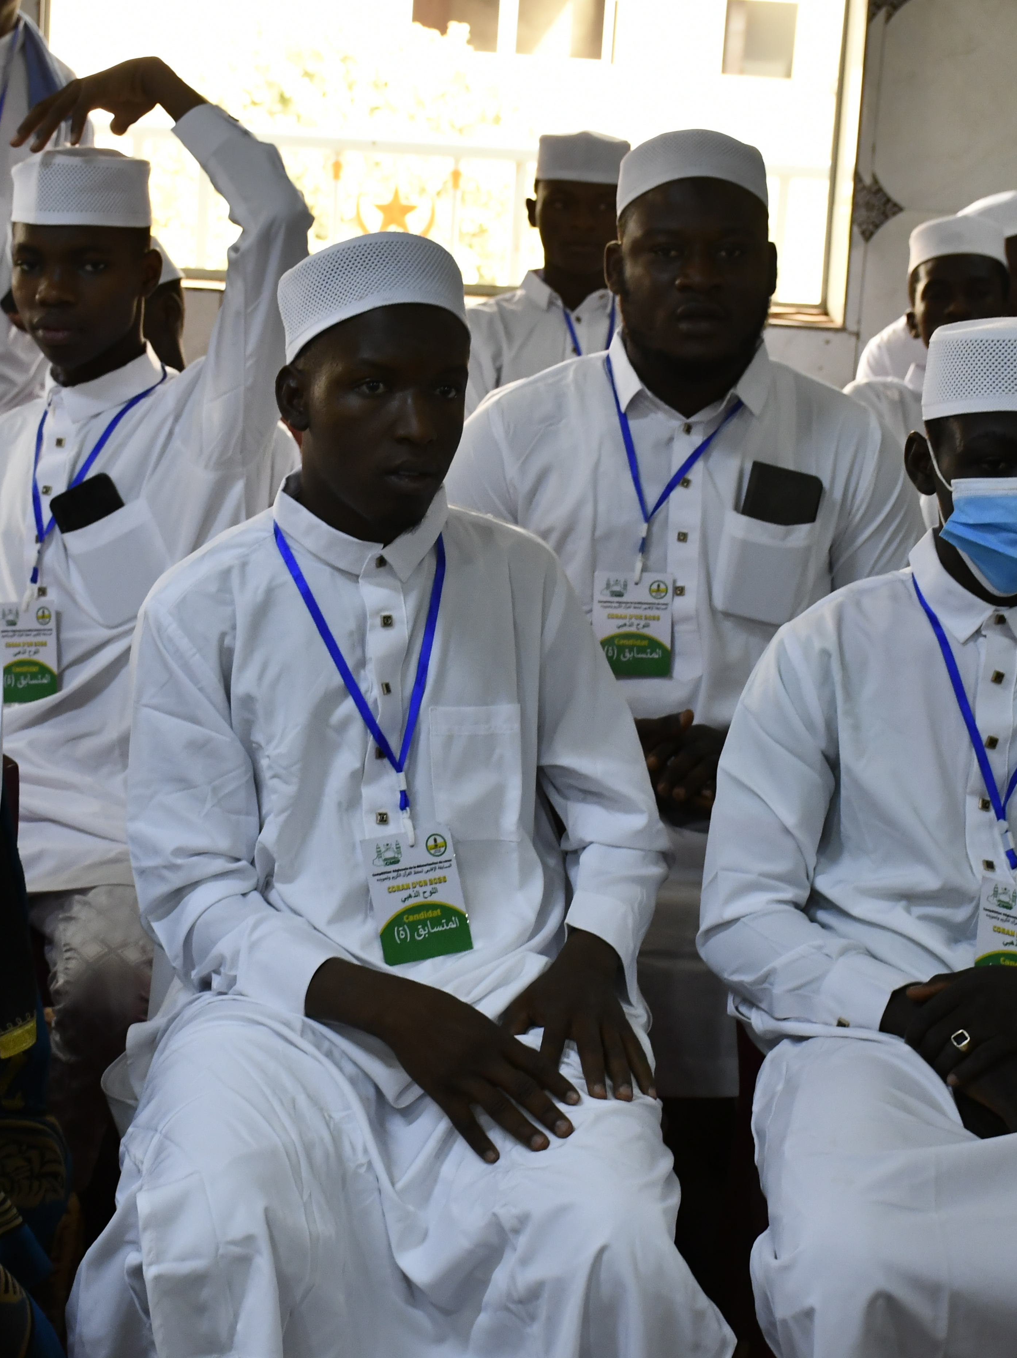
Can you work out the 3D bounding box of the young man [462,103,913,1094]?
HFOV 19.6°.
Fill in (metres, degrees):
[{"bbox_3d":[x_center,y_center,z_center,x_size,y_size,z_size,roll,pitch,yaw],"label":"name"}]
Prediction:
[{"bbox_3d":[0.191,0.087,3.290,0.570,1.360,0.760,3,11,2],"label":"young man"}]

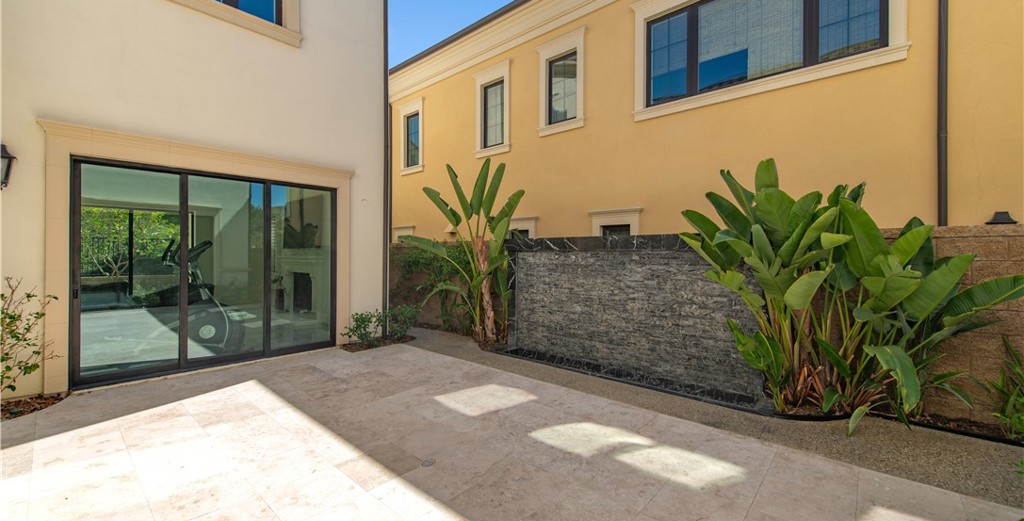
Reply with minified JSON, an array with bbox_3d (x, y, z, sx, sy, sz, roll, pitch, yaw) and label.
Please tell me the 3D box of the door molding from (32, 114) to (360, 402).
[{"bbox_3d":[-3.668,-0.027,5.248,0.190,2.795,3.330,1,1,41],"label":"door molding"}]

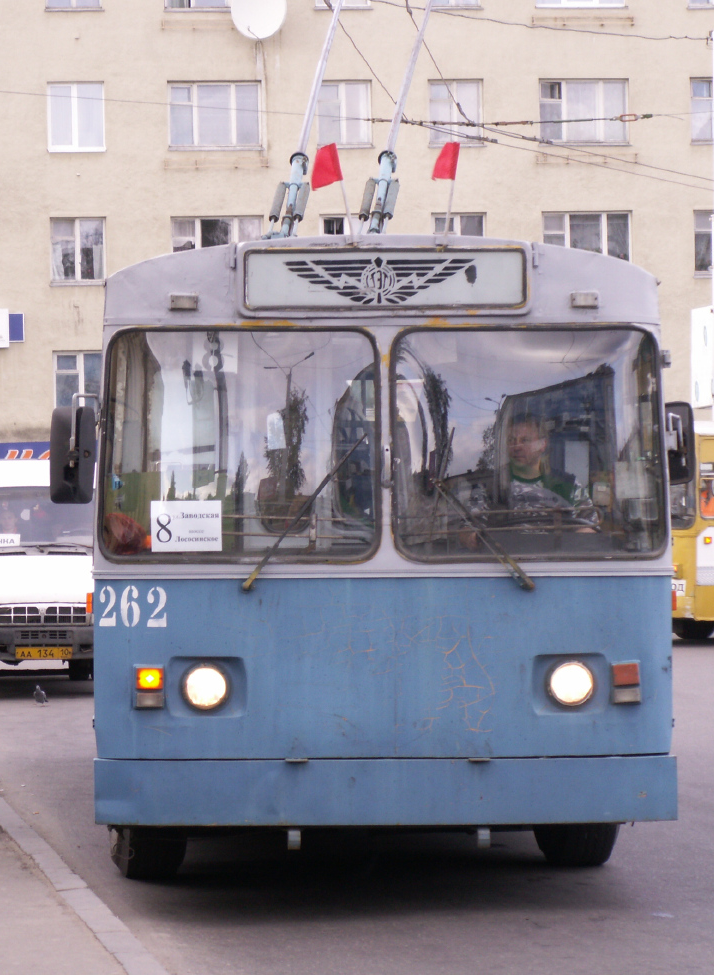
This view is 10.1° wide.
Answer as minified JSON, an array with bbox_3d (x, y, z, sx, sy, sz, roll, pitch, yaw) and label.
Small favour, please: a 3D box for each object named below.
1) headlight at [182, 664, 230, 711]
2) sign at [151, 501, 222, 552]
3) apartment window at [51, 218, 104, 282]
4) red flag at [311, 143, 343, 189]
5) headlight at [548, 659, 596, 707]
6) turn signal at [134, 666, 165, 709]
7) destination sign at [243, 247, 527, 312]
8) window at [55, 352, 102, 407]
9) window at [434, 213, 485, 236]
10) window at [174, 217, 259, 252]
[{"bbox_3d":[-0.650,0.860,17.430,0.205,0.205,0.100,0,0,-1],"label":"headlight"},{"bbox_3d":[-0.717,0.163,17.100,0.298,0.212,0.010,0,0,0],"label":"sign"},{"bbox_3d":[-6.056,-5.151,88.104,1.200,1.420,0.150,-1,0,-8],"label":"apartment window"},{"bbox_3d":[-0.128,-1.369,17.300,0.140,0.200,0.070,-1,0,-6],"label":"red flag"},{"bbox_3d":[0.913,0.835,17.280,0.205,0.205,0.110,-1,0,-3],"label":"headlight"},{"bbox_3d":[-0.883,0.851,17.250,0.130,0.186,0.080,-1,0,-3],"label":"turn signal"},{"bbox_3d":[0.121,-0.898,17.540,1.227,0.281,0.100,0,0,-1],"label":"destination sign"},{"bbox_3d":[-6.001,-2.261,88.110,1.200,1.420,0.150,-1,0,-8],"label":"window"},{"bbox_3d":[2.251,-5.266,88.546,1.201,1.414,0.160,-1,0,-8],"label":"window"},{"bbox_3d":[-2.969,-5.107,86.729,1.987,1.369,0.120,-1,0,-7],"label":"window"}]

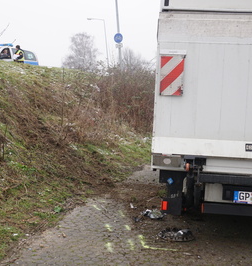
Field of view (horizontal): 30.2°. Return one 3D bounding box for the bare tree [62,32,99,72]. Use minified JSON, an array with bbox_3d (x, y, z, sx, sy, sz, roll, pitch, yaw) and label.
[{"bbox_3d":[-6.050,-10.105,62.000,4.900,6.800,4.700,-2,6,0],"label":"bare tree"}]

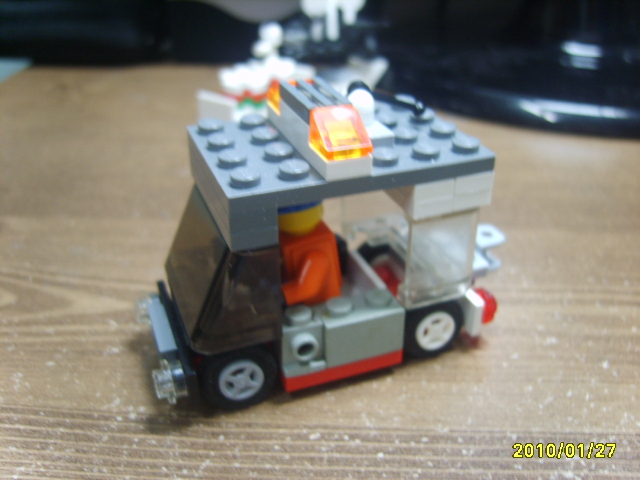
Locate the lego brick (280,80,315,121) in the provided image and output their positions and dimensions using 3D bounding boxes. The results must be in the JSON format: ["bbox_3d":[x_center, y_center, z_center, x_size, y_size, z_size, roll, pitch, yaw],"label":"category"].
[{"bbox_3d":[-0.003,-0.024,0.112,0.003,0.003,0.016,-11,31,-18],"label":"lego brick"}]

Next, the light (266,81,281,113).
[{"bbox_3d":[-0.005,-0.028,0.123,0.008,0.006,0.008,-11,31,-18],"label":"light"}]

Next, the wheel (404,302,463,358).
[{"bbox_3d":[0.022,0.017,0.131,0.014,0.014,0.006,-11,31,-18],"label":"wheel"}]

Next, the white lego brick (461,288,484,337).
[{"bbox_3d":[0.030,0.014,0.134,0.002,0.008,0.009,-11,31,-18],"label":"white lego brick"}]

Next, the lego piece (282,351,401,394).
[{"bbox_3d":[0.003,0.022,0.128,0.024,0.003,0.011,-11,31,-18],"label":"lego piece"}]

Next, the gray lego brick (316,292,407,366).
[{"bbox_3d":[0.007,0.016,0.124,0.016,0.011,0.008,-11,31,-18],"label":"gray lego brick"}]

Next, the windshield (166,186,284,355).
[{"bbox_3d":[-0.020,0.003,0.120,0.016,0.019,0.032,-11,31,-18],"label":"windshield"}]

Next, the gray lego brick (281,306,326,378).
[{"bbox_3d":[-0.004,0.018,0.120,0.008,0.011,0.008,-11,31,-18],"label":"gray lego brick"}]

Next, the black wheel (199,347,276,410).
[{"bbox_3d":[-0.015,0.024,0.118,0.014,0.014,0.006,-11,31,-18],"label":"black wheel"}]

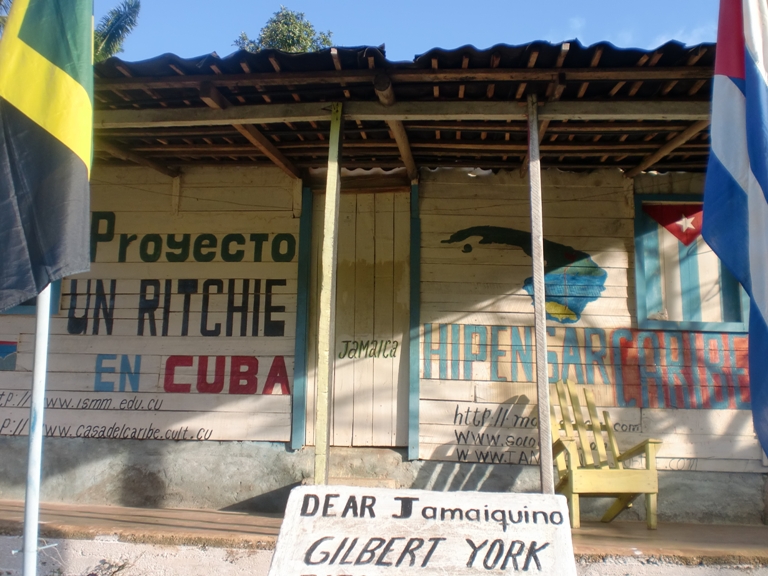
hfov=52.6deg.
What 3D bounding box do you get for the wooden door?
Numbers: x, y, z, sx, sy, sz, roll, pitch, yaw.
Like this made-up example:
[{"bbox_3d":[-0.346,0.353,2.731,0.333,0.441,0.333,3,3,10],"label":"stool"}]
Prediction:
[{"bbox_3d":[-0.198,0.207,5.869,0.783,1.944,0.050,0,-11,6],"label":"wooden door"}]

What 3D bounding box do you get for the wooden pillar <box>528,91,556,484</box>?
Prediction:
[{"bbox_3d":[0.877,0.127,4.329,0.065,2.583,0.070,-1,-11,6],"label":"wooden pillar"}]

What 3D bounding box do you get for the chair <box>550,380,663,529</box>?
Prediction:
[{"bbox_3d":[1.380,1.099,5.253,0.690,0.950,0.690,4,-11,-11],"label":"chair"}]

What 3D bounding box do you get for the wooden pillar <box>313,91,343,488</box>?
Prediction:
[{"bbox_3d":[-0.316,0.133,4.451,0.070,2.556,0.080,0,-11,6],"label":"wooden pillar"}]

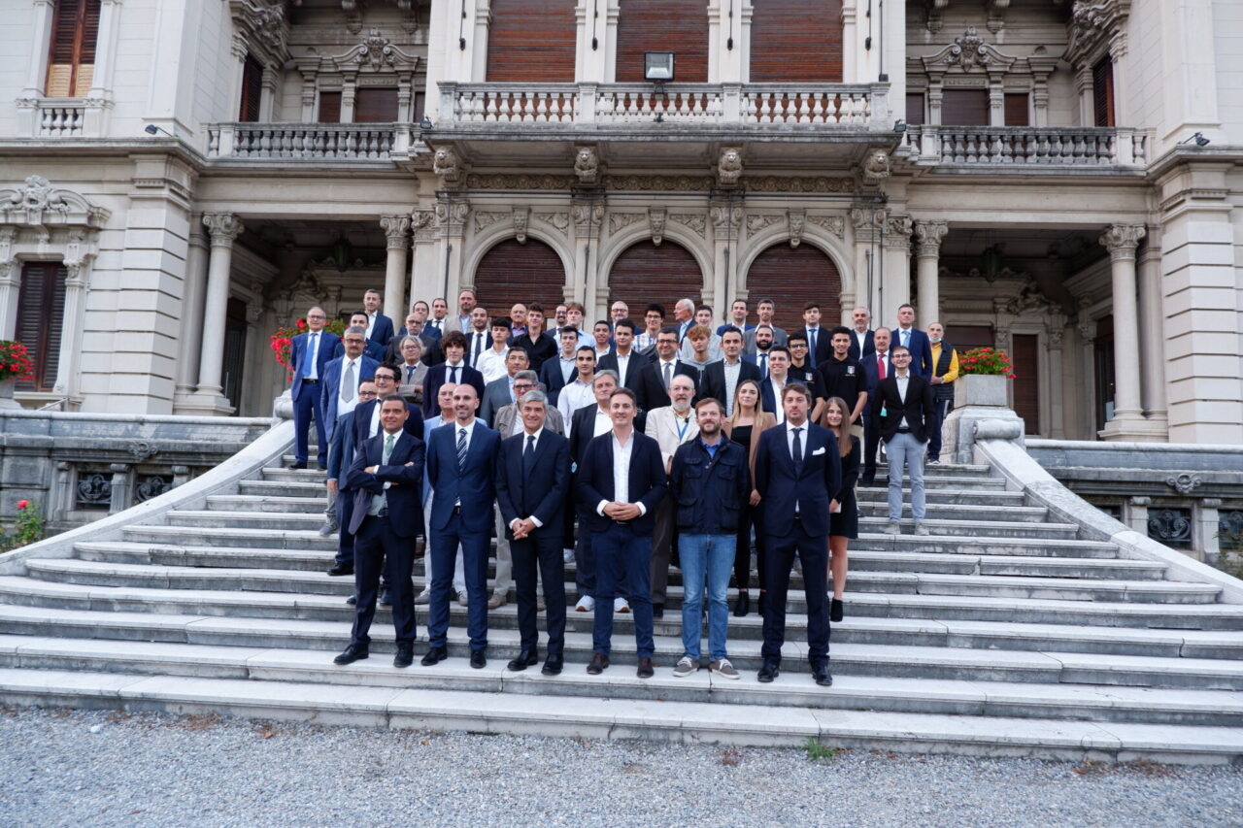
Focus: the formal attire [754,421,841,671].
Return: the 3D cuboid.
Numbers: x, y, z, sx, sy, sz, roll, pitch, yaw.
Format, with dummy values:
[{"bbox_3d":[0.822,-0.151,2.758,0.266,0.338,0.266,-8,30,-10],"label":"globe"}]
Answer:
[{"bbox_3d":[1.135,0.849,5.113,0.560,1.631,0.310,1,-6,11],"label":"formal attire"}]

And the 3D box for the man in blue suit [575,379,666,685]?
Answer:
[{"bbox_3d":[0.024,0.730,5.138,0.560,1.810,0.370,2,-6,2],"label":"man in blue suit"}]

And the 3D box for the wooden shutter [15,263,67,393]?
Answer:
[{"bbox_3d":[-12.184,-1.831,16.701,1.050,2.780,0.180,2,-6,3],"label":"wooden shutter"}]

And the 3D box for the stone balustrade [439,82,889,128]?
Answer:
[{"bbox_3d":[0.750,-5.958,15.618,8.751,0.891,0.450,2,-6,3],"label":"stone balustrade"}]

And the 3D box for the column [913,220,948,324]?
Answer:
[{"bbox_3d":[6.420,-2.020,16.484,0.640,4.074,0.640,2,-6,3],"label":"column"}]

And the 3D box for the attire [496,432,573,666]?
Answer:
[{"bbox_3d":[-0.560,0.854,5.177,0.490,1.562,0.310,1,-6,9],"label":"attire"}]

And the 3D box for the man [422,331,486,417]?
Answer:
[{"bbox_3d":[-1.508,0.142,7.068,0.520,1.783,0.340,3,-6,-6],"label":"man"}]

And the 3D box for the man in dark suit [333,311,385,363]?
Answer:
[{"bbox_3d":[-2.633,-0.155,7.998,0.510,1.787,0.340,3,-6,-11],"label":"man in dark suit"}]

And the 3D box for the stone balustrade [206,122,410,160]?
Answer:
[{"bbox_3d":[-7.568,-6.587,19.195,5.056,0.878,0.350,2,-6,3],"label":"stone balustrade"}]

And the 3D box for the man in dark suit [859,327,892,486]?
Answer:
[{"bbox_3d":[2.666,-0.054,8.209,0.500,1.706,0.320,1,-6,11],"label":"man in dark suit"}]

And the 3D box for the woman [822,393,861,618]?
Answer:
[{"bbox_3d":[1.575,0.674,5.762,0.400,1.616,0.300,1,-6,13],"label":"woman"}]

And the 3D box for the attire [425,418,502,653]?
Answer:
[{"bbox_3d":[-1.037,0.796,5.212,0.480,1.509,0.300,2,-6,1],"label":"attire"}]

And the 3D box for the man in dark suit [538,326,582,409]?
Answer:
[{"bbox_3d":[-0.523,0.015,7.433,0.500,1.750,0.320,2,-6,-3],"label":"man in dark suit"}]

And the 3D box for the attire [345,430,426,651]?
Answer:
[{"bbox_3d":[-1.559,0.820,5.307,0.540,1.436,0.400,2,-6,0],"label":"attire"}]

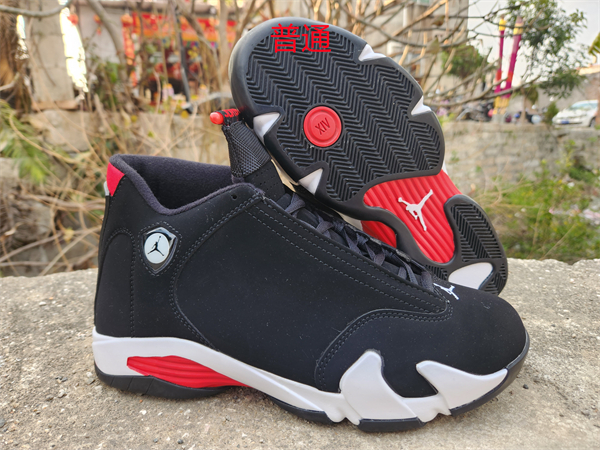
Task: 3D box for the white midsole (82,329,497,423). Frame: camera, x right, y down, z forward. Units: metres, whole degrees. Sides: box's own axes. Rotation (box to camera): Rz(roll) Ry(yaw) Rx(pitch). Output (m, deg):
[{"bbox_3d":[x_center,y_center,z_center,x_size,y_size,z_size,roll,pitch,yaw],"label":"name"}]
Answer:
[{"bbox_3d":[-0.005,0.077,0.273,0.276,0.050,0.105,1,16,2],"label":"white midsole"}]

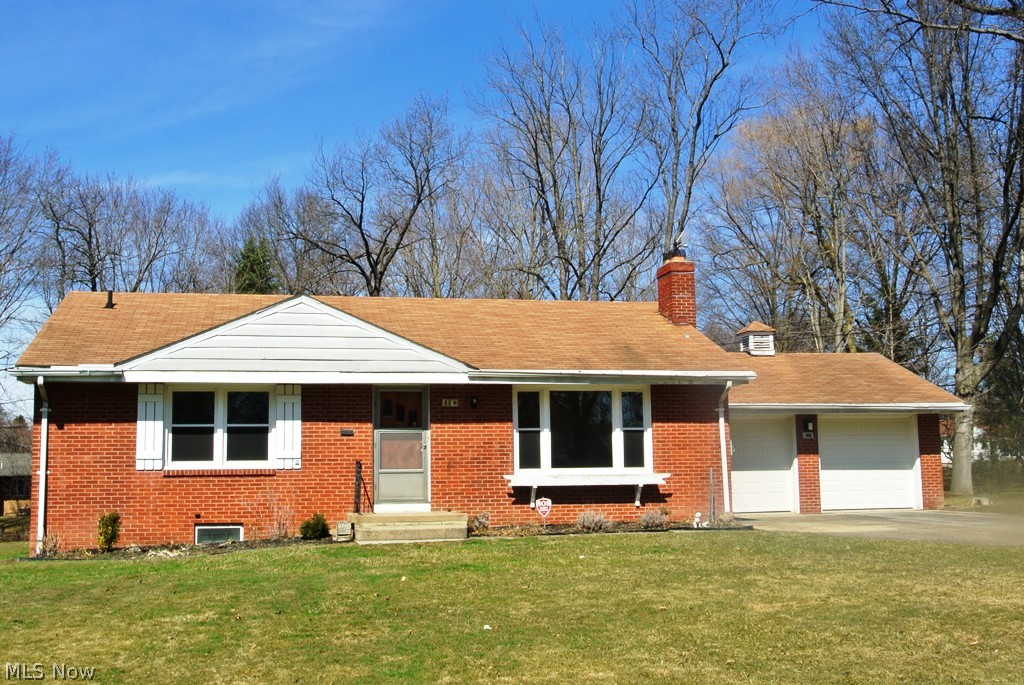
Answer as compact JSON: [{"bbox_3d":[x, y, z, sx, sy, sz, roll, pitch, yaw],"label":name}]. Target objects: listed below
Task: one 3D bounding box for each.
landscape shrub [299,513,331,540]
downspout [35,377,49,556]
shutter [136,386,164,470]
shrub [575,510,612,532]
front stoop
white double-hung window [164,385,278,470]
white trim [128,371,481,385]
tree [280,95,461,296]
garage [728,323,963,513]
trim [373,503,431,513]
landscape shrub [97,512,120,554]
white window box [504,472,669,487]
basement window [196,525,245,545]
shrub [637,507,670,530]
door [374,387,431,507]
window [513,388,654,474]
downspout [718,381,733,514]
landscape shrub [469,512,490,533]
[{"bbox_3d":[-3.330,3.115,18.773,0.516,0.459,0.480,1,-7,-11],"label":"landscape shrub"},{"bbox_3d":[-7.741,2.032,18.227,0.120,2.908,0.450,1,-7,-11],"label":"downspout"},{"bbox_3d":[-6.101,1.429,18.716,0.436,1.447,0.050,1,-7,-11],"label":"shutter"},{"bbox_3d":[1.427,3.132,19.432,0.687,0.380,0.620,1,-7,-11],"label":"shrub"},{"bbox_3d":[-1.755,3.085,18.659,1.900,0.400,1.620,1,-7,-11],"label":"front stoop"},{"bbox_3d":[-5.002,1.458,19.096,1.831,1.436,0.120,1,-7,-11],"label":"white double-hung window"},{"bbox_3d":[-3.546,0.586,18.714,5.758,0.211,0.100,1,-7,-11],"label":"white trim"},{"bbox_3d":[-5.044,-1.760,40.028,6.490,15.103,6.490,1,-7,-11],"label":"tree"},{"bbox_3d":[6.261,1.846,27.575,6.700,4.590,6.800,1,-7,-11],"label":"garage"},{"bbox_3d":[-1.915,2.900,19.461,1.021,0.156,0.060,1,-7,-11],"label":"trim"},{"bbox_3d":[-6.564,3.094,18.086,0.357,0.611,0.400,1,-7,-11],"label":"landscape shrub"},{"bbox_3d":[1.366,2.475,19.914,3.053,0.213,0.280,1,-7,-11],"label":"white window box"},{"bbox_3d":[-4.974,3.280,18.898,0.814,0.344,0.100,1,-7,-11],"label":"basement window"},{"bbox_3d":[2.520,3.130,19.696,0.611,0.403,0.580,1,-7,-11],"label":"shrub"},{"bbox_3d":[-1.930,1.838,19.507,0.966,2.100,0.100,1,-7,-11],"label":"door"},{"bbox_3d":[1.301,1.601,20.286,2.611,1.591,0.130,1,-7,-11],"label":"window"},{"bbox_3d":[3.996,1.936,20.496,0.140,2.426,0.450,1,-7,-11],"label":"downspout"},{"bbox_3d":[-0.560,3.104,19.151,0.384,0.341,0.400,1,-7,-11],"label":"landscape shrub"}]

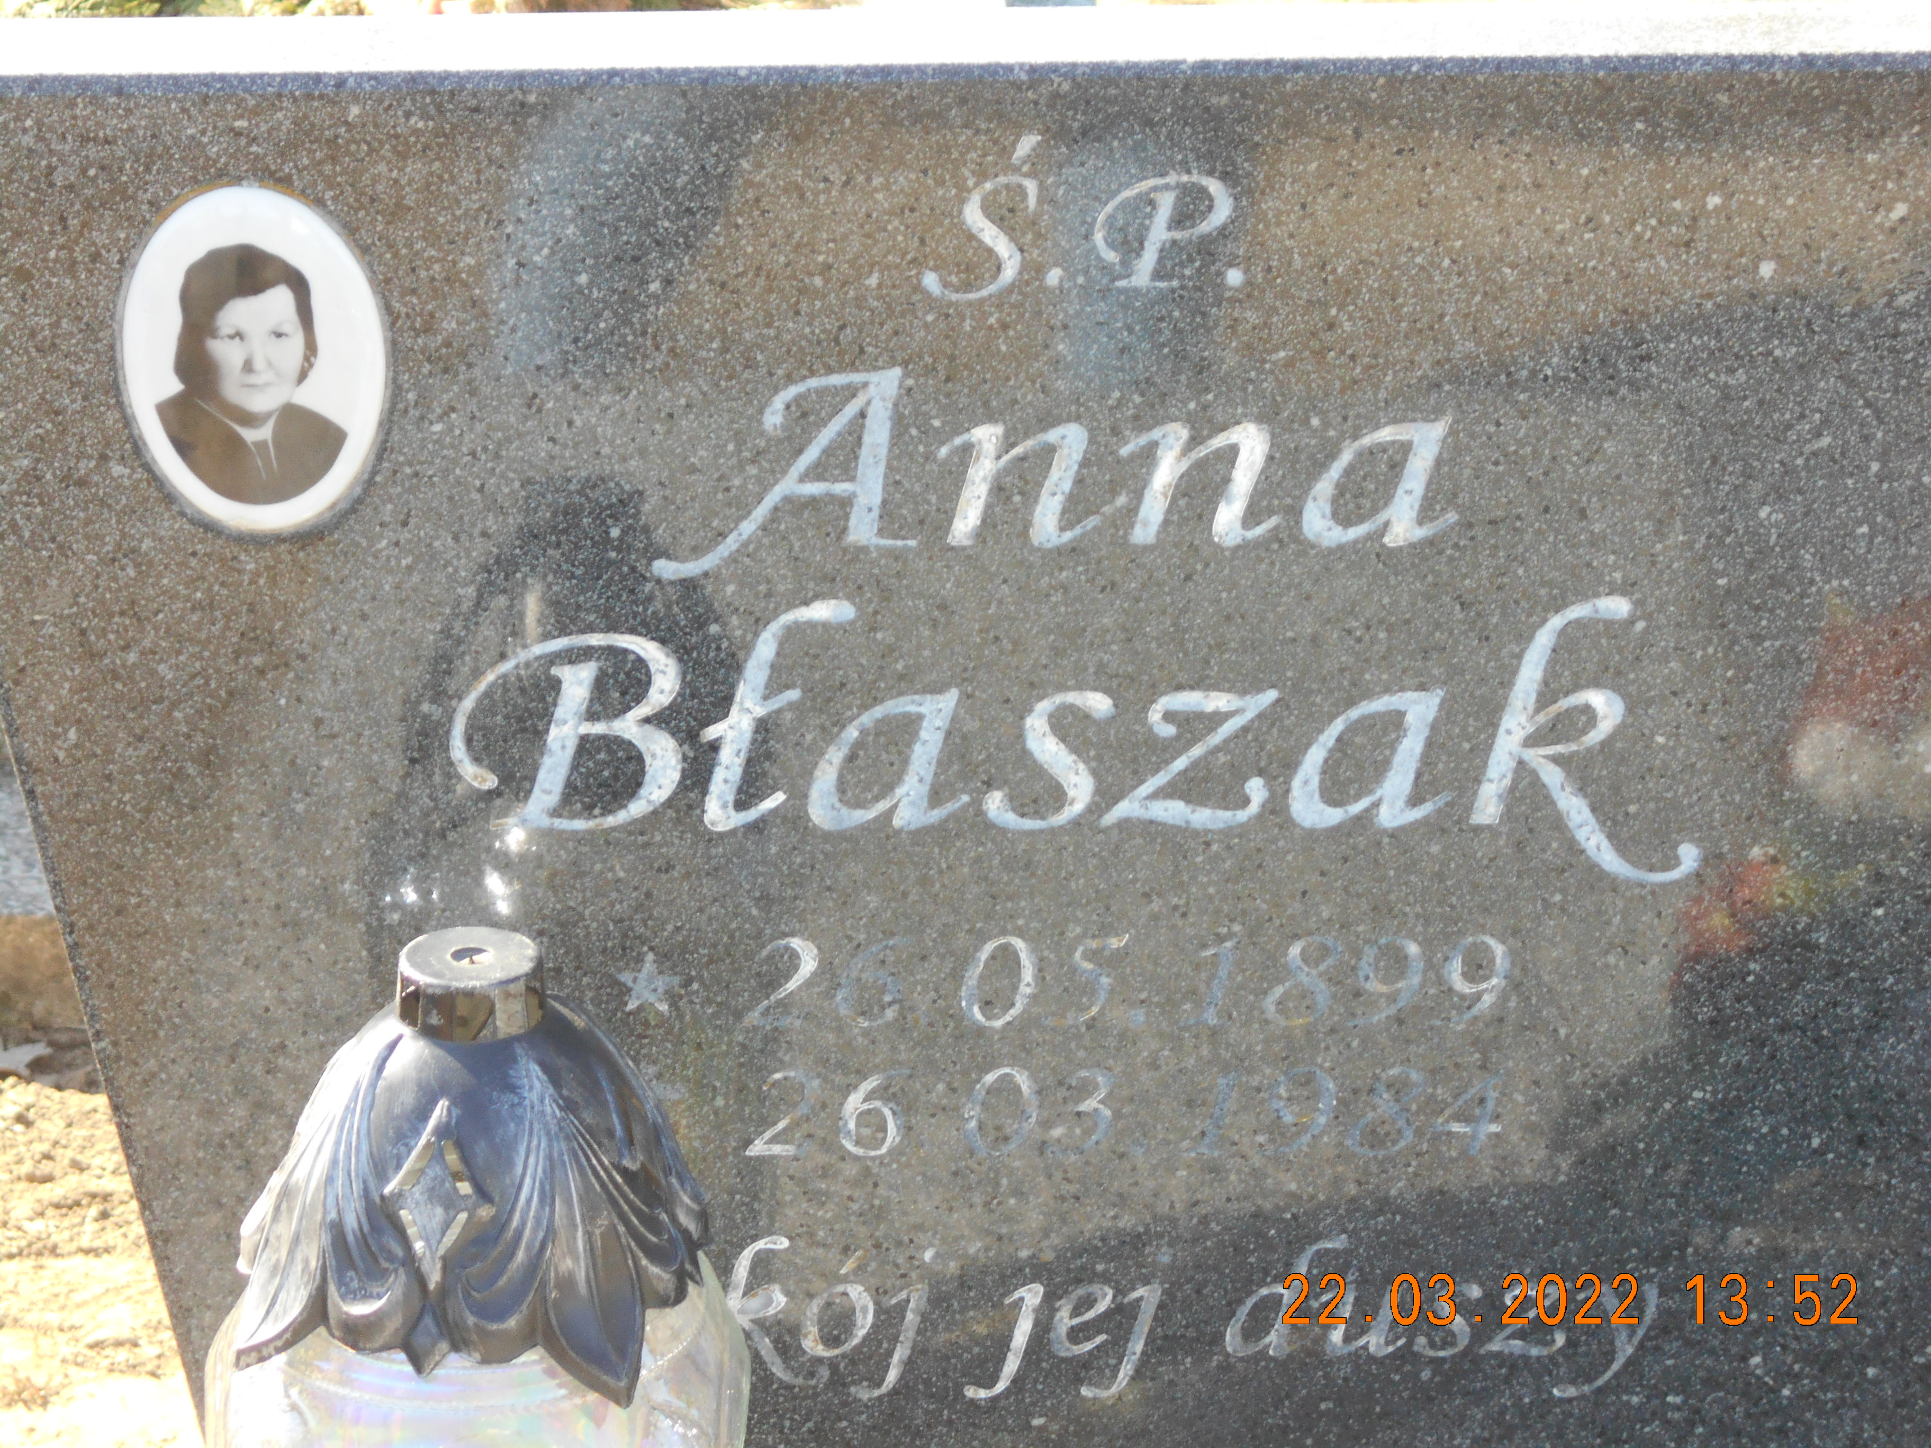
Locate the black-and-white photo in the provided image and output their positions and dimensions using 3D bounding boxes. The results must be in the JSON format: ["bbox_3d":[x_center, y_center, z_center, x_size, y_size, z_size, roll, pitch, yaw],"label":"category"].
[{"bbox_3d":[-0.239,-0.123,2.120,0.090,0.120,0.010,0,18,1],"label":"black-and-white photo"}]

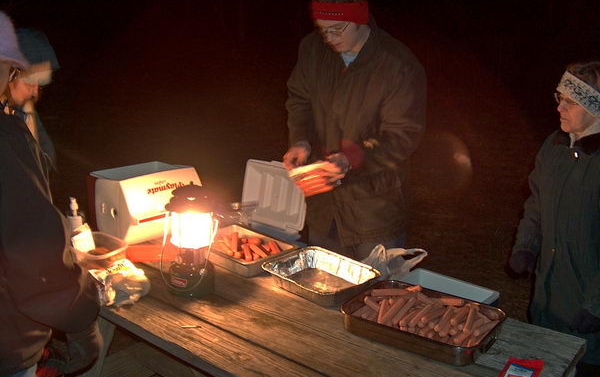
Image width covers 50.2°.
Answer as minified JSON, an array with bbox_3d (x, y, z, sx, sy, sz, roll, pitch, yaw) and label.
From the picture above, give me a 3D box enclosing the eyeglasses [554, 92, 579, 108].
[{"bbox_3d":[0.930,-0.296,2.170,0.130,0.045,0.135,5,15,6],"label":"eyeglasses"}]

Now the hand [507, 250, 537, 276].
[{"bbox_3d":[0.767,0.260,2.220,0.110,0.100,0.090,-9,19,-39],"label":"hand"}]

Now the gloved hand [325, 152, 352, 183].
[{"bbox_3d":[0.123,-0.069,2.100,0.110,0.095,0.090,-3,16,-23],"label":"gloved hand"}]

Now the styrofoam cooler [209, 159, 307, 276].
[{"bbox_3d":[-0.147,0.097,2.220,0.330,0.280,0.380,14,18,35],"label":"styrofoam cooler"}]

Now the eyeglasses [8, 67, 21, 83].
[{"bbox_3d":[-0.729,-0.273,1.550,0.130,0.045,0.135,17,2,-43],"label":"eyeglasses"}]

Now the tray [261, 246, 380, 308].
[{"bbox_3d":[0.065,0.277,1.997,0.310,0.060,0.265,17,20,41],"label":"tray"}]

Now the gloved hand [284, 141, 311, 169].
[{"bbox_3d":[-0.011,-0.108,2.100,0.090,0.100,0.100,11,17,26],"label":"gloved hand"}]

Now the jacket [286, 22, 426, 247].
[{"bbox_3d":[0.208,-0.192,2.360,0.500,0.830,0.370,10,17,24],"label":"jacket"}]

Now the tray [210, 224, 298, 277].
[{"bbox_3d":[-0.195,0.217,2.168,0.300,0.058,0.250,16,19,39],"label":"tray"}]

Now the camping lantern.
[{"bbox_3d":[-0.319,0.141,1.882,0.155,0.340,0.155,3,15,-1],"label":"camping lantern"}]

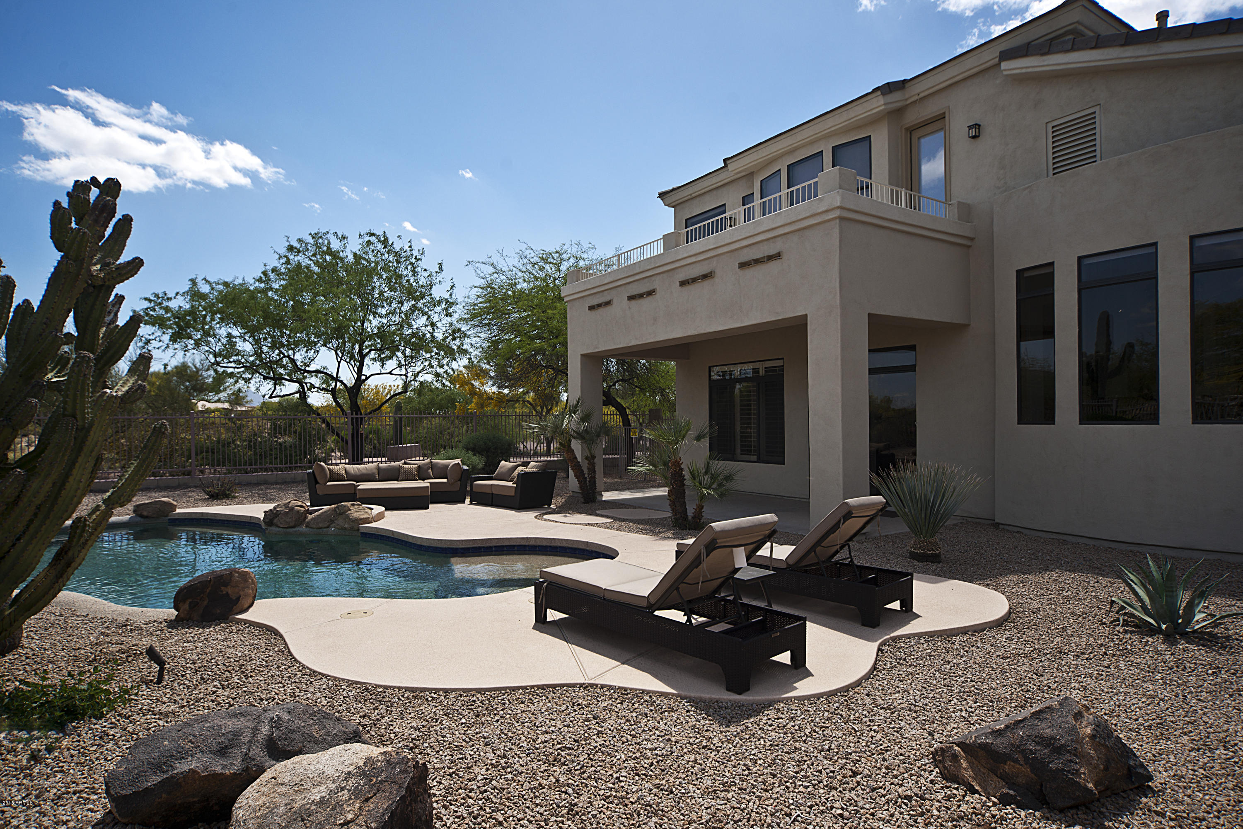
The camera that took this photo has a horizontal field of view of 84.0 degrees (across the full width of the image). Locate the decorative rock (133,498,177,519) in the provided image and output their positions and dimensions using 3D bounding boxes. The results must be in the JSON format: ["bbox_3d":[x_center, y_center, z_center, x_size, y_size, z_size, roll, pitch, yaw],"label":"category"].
[{"bbox_3d":[-8.311,1.670,12.300,0.800,0.360,0.520,0,-1,0],"label":"decorative rock"}]

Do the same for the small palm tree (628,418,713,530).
[{"bbox_3d":[0.738,0.886,10.500,1.250,1.680,1.200,0,-1,0],"label":"small palm tree"}]

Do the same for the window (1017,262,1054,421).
[{"bbox_3d":[5.830,-0.973,9.720,0.100,2.220,0.600,0,-1,-21],"label":"window"}]

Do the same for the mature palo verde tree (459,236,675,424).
[{"bbox_3d":[-1.285,-1.754,21.500,7.300,7.100,6.800,0,-1,0],"label":"mature palo verde tree"}]

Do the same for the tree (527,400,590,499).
[{"bbox_3d":[-1.257,0.725,13.750,1.230,2.000,1.100,0,-1,0],"label":"tree"}]

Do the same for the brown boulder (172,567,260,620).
[{"bbox_3d":[-3.325,1.424,5.649,0.650,0.420,0.500,0,0,-18],"label":"brown boulder"}]

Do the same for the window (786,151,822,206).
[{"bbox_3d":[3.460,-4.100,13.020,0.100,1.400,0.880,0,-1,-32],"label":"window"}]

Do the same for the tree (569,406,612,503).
[{"bbox_3d":[-0.609,0.793,13.750,0.860,1.920,0.900,0,-1,0],"label":"tree"}]

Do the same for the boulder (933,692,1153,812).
[{"bbox_3d":[1.879,1.425,3.069,0.850,0.340,0.560,0,0,0],"label":"boulder"}]

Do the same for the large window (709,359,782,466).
[{"bbox_3d":[2.649,-0.022,14.781,0.120,2.118,2.322,0,-1,-33],"label":"large window"}]

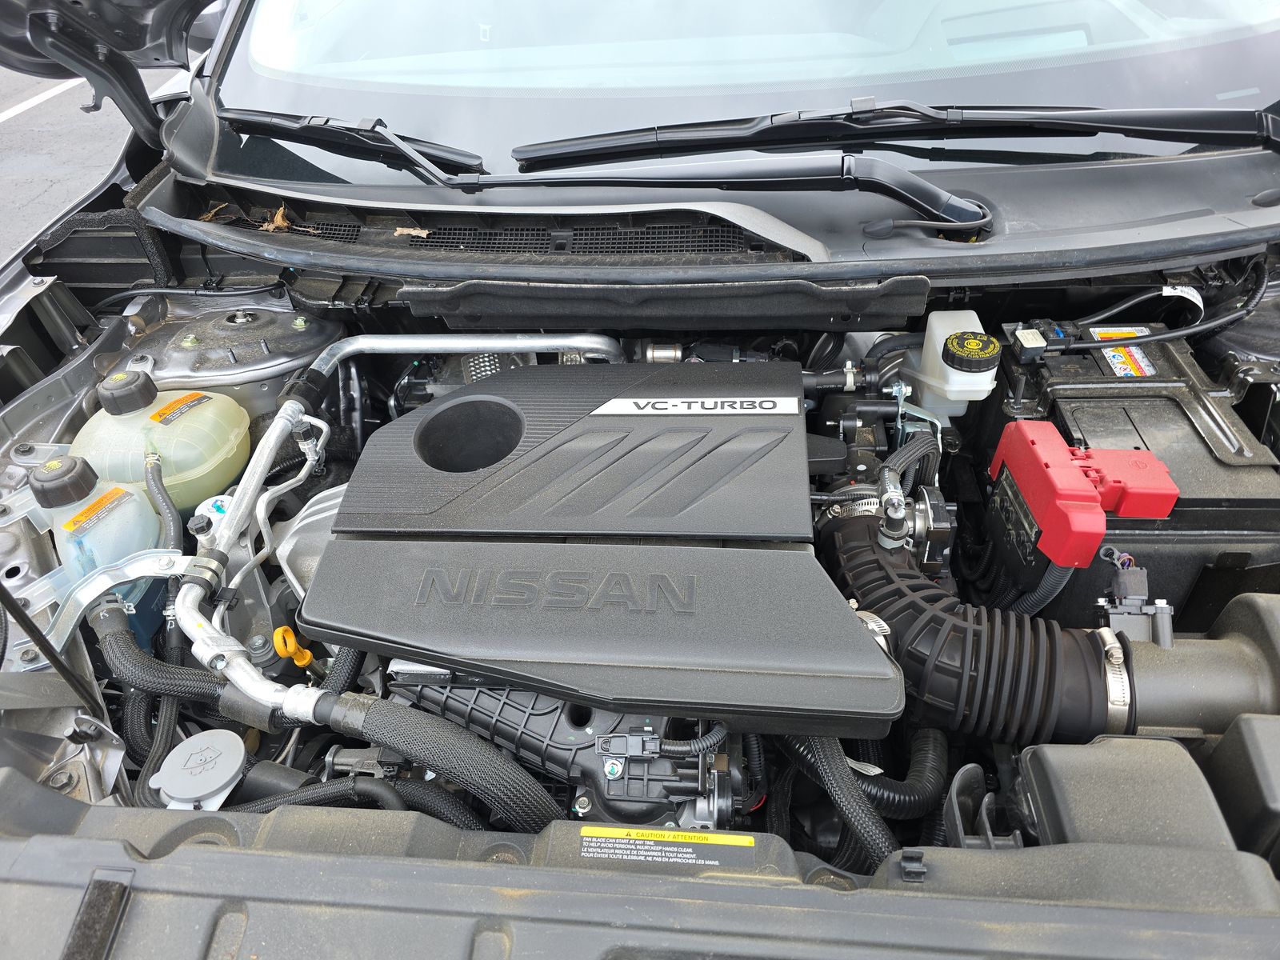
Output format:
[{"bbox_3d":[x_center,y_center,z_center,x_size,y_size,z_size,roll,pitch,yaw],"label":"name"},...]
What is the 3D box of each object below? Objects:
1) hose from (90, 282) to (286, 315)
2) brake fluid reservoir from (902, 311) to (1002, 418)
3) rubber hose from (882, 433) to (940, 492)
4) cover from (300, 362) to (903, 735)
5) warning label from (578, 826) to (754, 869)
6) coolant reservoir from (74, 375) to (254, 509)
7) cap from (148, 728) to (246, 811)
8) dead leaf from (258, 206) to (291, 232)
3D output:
[{"bbox_3d":[-0.575,-0.232,1.080,0.245,0.040,0.035,0,39,7],"label":"hose"},{"bbox_3d":[0.319,-0.107,0.887,0.080,0.095,0.115,0,39,7],"label":"brake fluid reservoir"},{"bbox_3d":[0.239,-0.015,0.750,0.046,0.050,0.038,0,39,7],"label":"rubber hose"},{"bbox_3d":[-0.030,0.037,0.736,0.460,0.072,0.359,0,47,7],"label":"cover"},{"bbox_3d":[0.017,0.225,0.520,0.107,0.001,0.022,0,49,7],"label":"warning label"},{"bbox_3d":[-0.497,-0.042,0.870,0.165,0.150,0.145,0,39,7],"label":"coolant reservoir"},{"bbox_3d":[-0.320,0.214,0.628,0.062,0.018,0.058,-3,39,2],"label":"cap"},{"bbox_3d":[-0.454,-0.325,1.060,0.038,0.031,0.026,0,39,7],"label":"dead leaf"}]

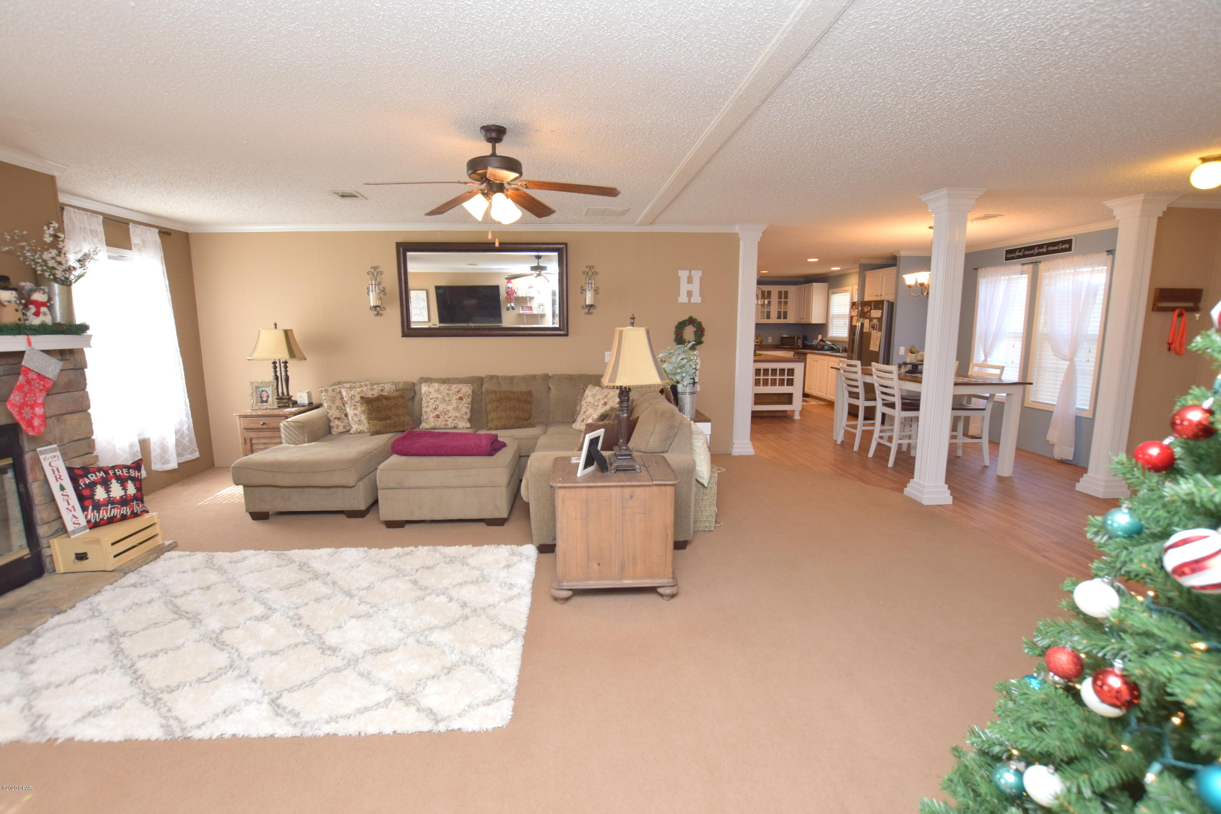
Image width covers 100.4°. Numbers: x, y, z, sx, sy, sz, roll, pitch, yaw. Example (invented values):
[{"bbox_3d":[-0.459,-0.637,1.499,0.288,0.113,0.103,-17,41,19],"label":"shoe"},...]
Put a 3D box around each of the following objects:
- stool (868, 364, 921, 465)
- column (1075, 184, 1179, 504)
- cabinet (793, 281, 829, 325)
[{"bbox_3d":[3.068,0.065,5.280,0.570,1.035,0.450,-1,9,-5],"label":"stool"},{"bbox_3d":[4.261,-0.469,4.265,0.285,2.455,0.285,-1,8,-5],"label":"column"},{"bbox_3d":[4.152,-2.125,10.513,0.350,0.820,0.740,-1,9,-5],"label":"cabinet"}]

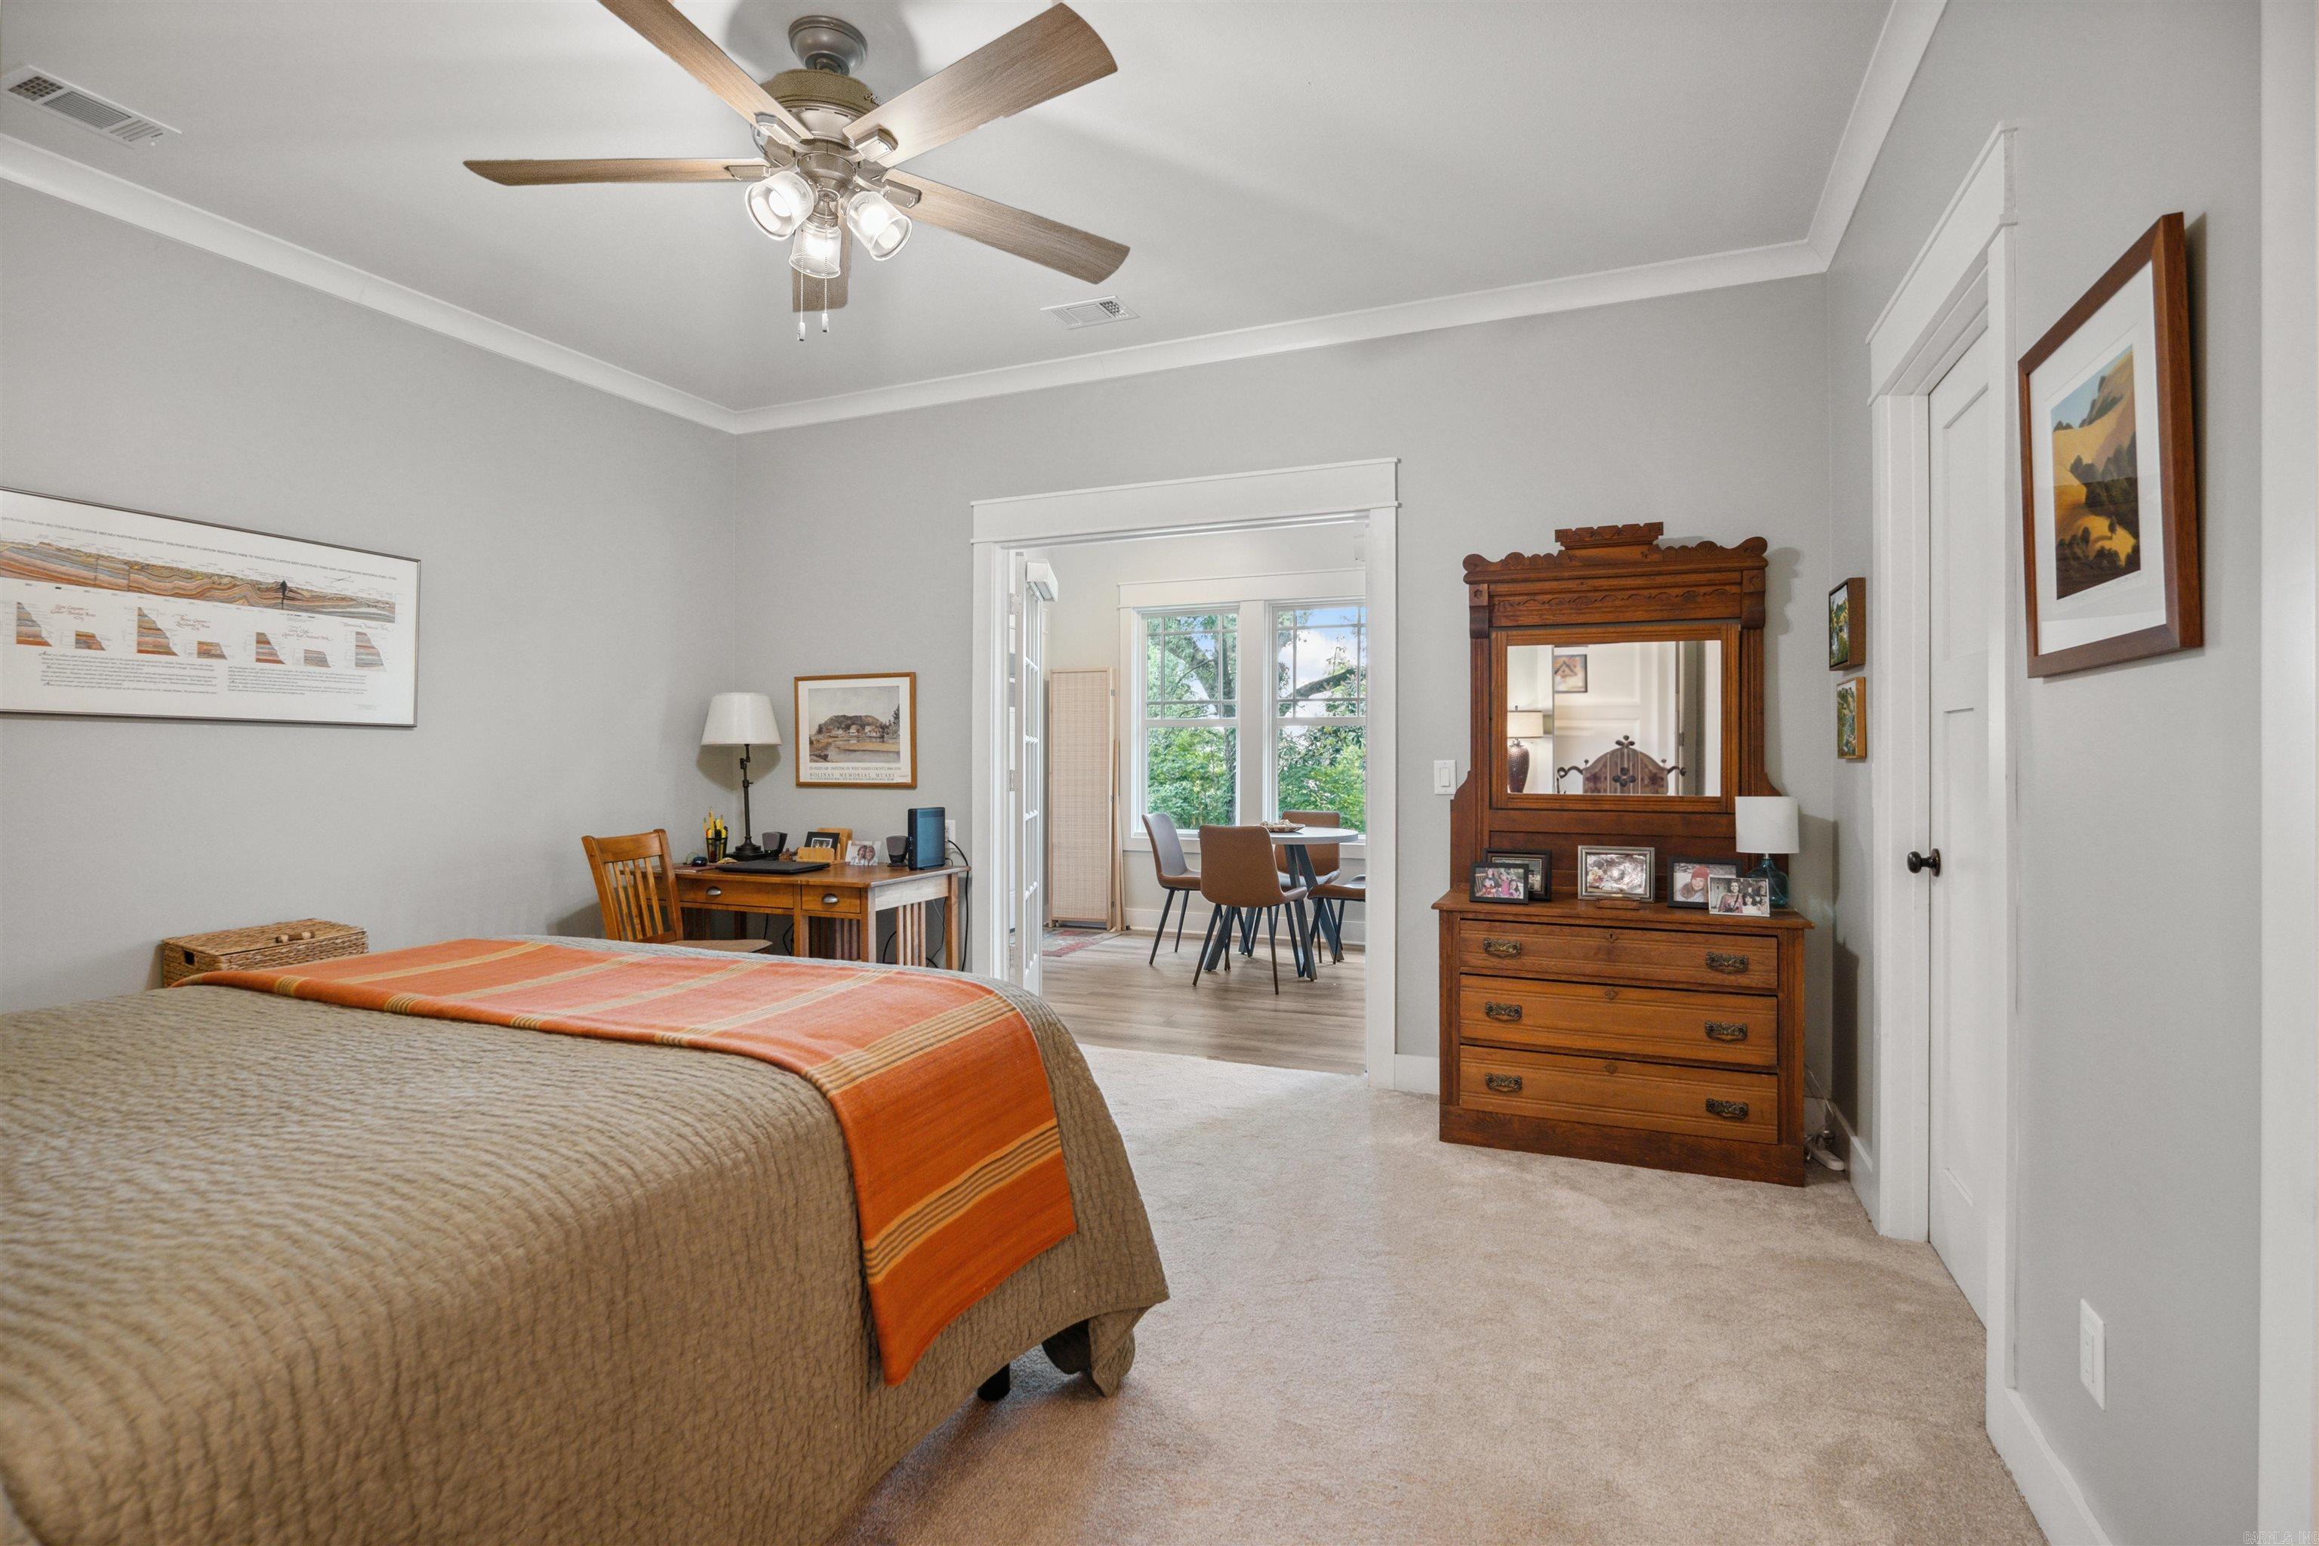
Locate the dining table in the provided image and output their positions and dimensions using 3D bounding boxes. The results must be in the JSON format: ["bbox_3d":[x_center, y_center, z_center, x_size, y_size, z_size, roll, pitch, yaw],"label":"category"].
[{"bbox_3d":[0.685,0.728,5.950,0.920,0.760,0.920,0,0,22],"label":"dining table"}]

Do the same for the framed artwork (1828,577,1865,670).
[{"bbox_3d":[1.846,-0.390,2.765,0.036,0.222,0.222,0,0,23],"label":"framed artwork"}]

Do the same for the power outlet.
[{"bbox_3d":[1.298,0.808,1.432,0.008,0.117,0.075,0,1,23],"label":"power outlet"}]

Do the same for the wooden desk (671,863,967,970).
[{"bbox_3d":[-1.429,0.766,4.088,1.210,0.770,0.620,0,1,23],"label":"wooden desk"}]

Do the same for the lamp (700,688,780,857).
[{"bbox_3d":[-1.720,0.011,4.250,0.325,0.690,0.325,0,1,23],"label":"lamp"}]

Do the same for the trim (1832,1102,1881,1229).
[{"bbox_3d":[1.902,1.071,2.838,0.016,0.135,0.600,0,1,23],"label":"trim"}]

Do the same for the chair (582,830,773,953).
[{"bbox_3d":[-1.720,0.672,3.740,0.500,0.920,0.450,0,0,16],"label":"chair"}]

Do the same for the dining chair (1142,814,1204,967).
[{"bbox_3d":[0.212,0.678,6.090,0.550,0.860,0.450,0,0,22],"label":"dining chair"}]

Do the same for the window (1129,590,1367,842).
[{"bbox_3d":[0.622,-0.335,6.880,1.740,1.580,0.100,0,0,22],"label":"window"}]

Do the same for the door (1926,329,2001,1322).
[{"bbox_3d":[1.722,0.118,2.133,0.040,2.035,0.720,0,1,23],"label":"door"}]

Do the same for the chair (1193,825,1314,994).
[{"bbox_3d":[0.489,0.697,5.540,0.475,0.845,0.530,0,1,23],"label":"chair"}]

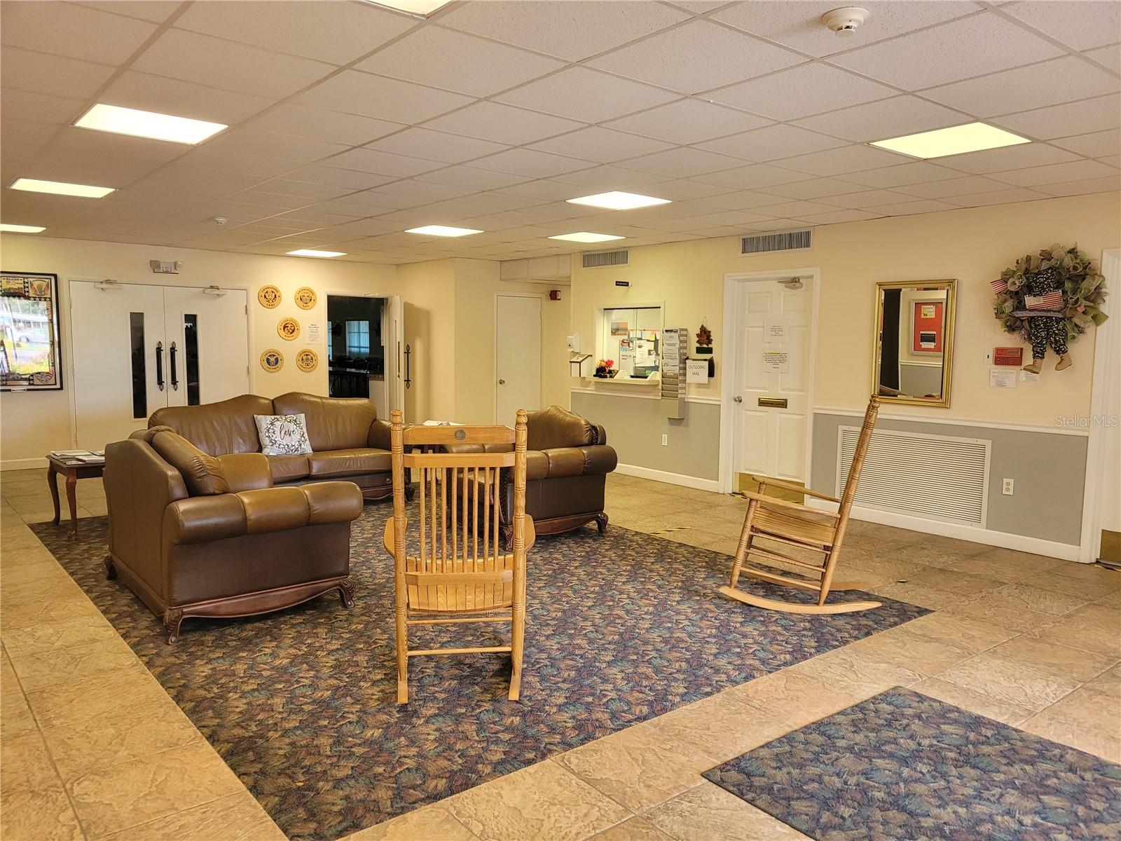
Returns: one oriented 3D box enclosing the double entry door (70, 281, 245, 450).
[{"bbox_3d":[-4.580,-0.549,9.764,1.879,2.020,0.060,-3,7,-38],"label":"double entry door"}]

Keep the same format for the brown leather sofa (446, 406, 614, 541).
[{"bbox_3d":[-0.249,0.373,6.308,0.980,0.944,0.970,-4,7,-39],"label":"brown leather sofa"}]

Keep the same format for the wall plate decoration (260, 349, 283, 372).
[{"bbox_3d":[-3.589,-0.742,10.487,0.296,0.296,0.030,-3,7,-38],"label":"wall plate decoration"}]

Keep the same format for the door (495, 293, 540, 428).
[{"bbox_3d":[-0.572,-0.636,11.203,0.774,2.030,0.050,-3,7,-38],"label":"door"}]

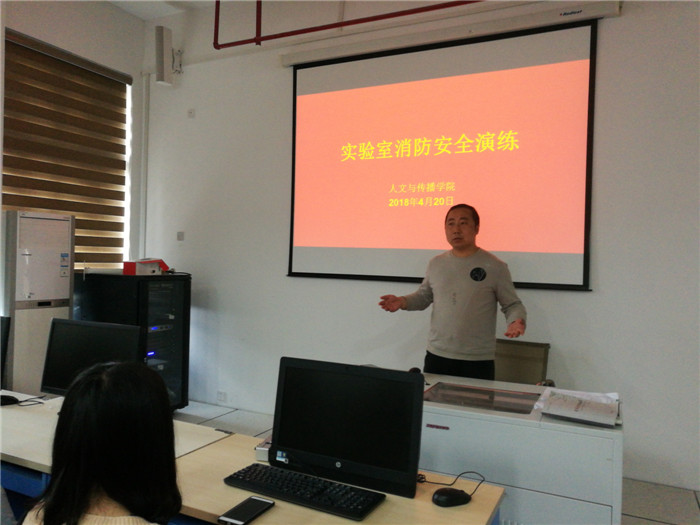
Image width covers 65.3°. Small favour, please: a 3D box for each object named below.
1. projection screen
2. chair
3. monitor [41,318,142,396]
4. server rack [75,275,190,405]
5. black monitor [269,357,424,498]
[{"bbox_3d":[0.560,-0.749,4.171,2.390,1.800,0.050,2,1,27],"label":"projection screen"},{"bbox_3d":[0.815,0.947,3.040,0.560,0.970,0.600,2,1,27],"label":"chair"},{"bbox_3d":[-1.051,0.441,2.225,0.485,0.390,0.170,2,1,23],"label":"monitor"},{"bbox_3d":[-1.993,0.727,4.966,0.850,1.220,0.600,2,1,27],"label":"server rack"},{"bbox_3d":[-0.006,0.489,1.684,0.490,0.360,0.160,2,1,26],"label":"black monitor"}]

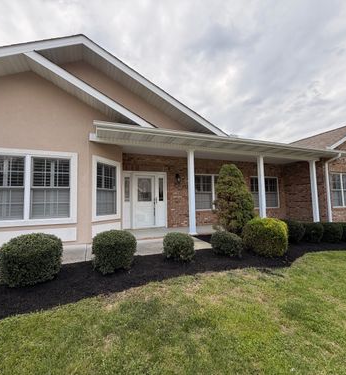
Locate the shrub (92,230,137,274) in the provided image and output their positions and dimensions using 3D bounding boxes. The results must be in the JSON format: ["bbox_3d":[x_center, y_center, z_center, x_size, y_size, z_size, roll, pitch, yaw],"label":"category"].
[{"bbox_3d":[-1.094,1.207,3.917,0.830,0.720,0.800,0,-5,-21],"label":"shrub"}]

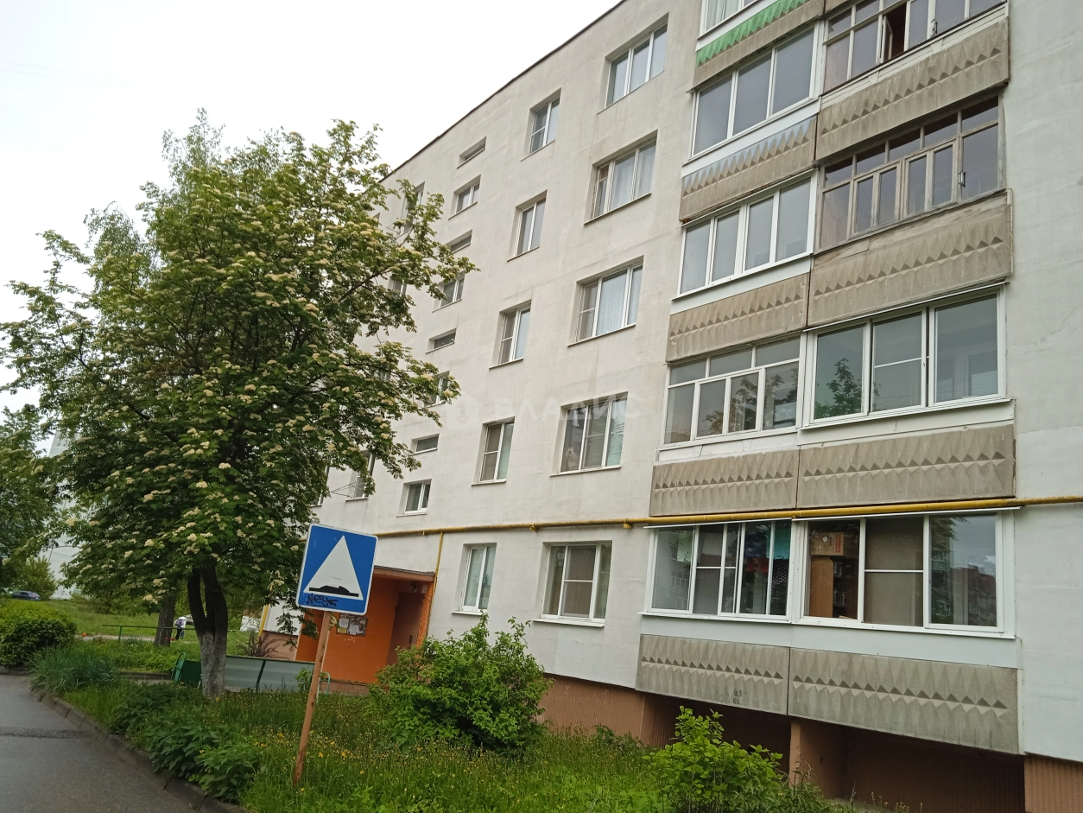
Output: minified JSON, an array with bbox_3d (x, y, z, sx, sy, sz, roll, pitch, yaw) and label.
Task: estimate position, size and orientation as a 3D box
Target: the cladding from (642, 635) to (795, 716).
[{"bbox_3d":[2.508,3.951,13.079,0.140,0.885,2.980,18,-18,-33],"label":"cladding"}]

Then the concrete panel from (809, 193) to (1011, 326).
[{"bbox_3d":[5.032,-1.885,12.164,0.140,1.060,2.990,18,-18,-33],"label":"concrete panel"}]

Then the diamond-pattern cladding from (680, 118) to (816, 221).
[{"bbox_3d":[3.570,-4.069,15.303,0.140,0.935,3.005,18,-18,-33],"label":"diamond-pattern cladding"}]

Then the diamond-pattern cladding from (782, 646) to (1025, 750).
[{"bbox_3d":[4.297,3.522,10.691,0.140,0.885,3.020,18,-18,-33],"label":"diamond-pattern cladding"}]

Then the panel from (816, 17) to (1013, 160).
[{"bbox_3d":[5.385,-4.539,12.897,0.140,0.960,2.985,18,-18,-33],"label":"panel"}]

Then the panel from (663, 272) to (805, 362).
[{"bbox_3d":[3.220,-1.405,14.561,0.140,0.890,3.005,18,-18,-33],"label":"panel"}]

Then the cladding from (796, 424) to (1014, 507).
[{"bbox_3d":[4.651,0.843,11.435,0.140,0.860,3.035,18,-18,-33],"label":"cladding"}]

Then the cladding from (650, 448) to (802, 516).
[{"bbox_3d":[2.842,1.265,13.854,0.140,0.875,3.045,18,-18,-33],"label":"cladding"}]

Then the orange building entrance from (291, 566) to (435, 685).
[{"bbox_3d":[-4.318,5.140,20.679,1.850,2.800,3.250,18,-18,-33],"label":"orange building entrance"}]

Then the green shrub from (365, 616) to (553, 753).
[{"bbox_3d":[-1.103,3.780,12.246,2.350,1.680,2.100,8,-15,-1],"label":"green shrub"}]

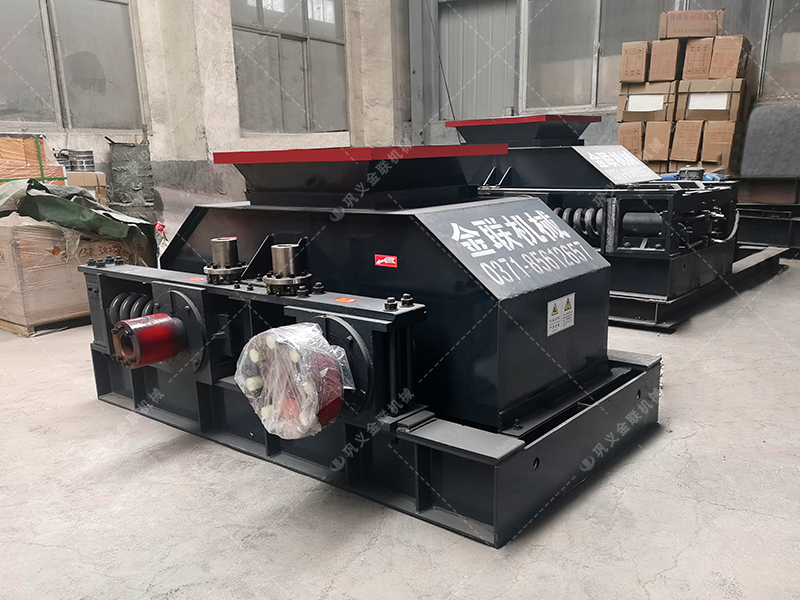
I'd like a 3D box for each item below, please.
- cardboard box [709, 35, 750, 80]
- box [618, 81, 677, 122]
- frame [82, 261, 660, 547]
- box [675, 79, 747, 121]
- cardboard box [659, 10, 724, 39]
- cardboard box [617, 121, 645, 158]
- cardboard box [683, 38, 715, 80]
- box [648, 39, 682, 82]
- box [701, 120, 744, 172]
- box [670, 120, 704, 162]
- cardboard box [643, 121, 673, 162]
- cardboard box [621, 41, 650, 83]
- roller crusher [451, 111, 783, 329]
[{"bbox_3d":[3.499,-2.549,6.390,0.248,0.410,0.500,8,16,33],"label":"cardboard box"},{"bbox_3d":[2.984,-2.357,7.177,0.615,0.445,0.285,7,15,32],"label":"box"},{"bbox_3d":[-0.270,0.169,3.269,2.720,0.790,1.500,9,17,38],"label":"frame"},{"bbox_3d":[3.542,-2.261,6.832,0.615,0.445,0.285,7,15,32],"label":"box"},{"bbox_3d":[3.161,-2.932,6.461,0.580,0.257,0.400,6,15,27],"label":"cardboard box"},{"bbox_3d":[2.758,-1.842,7.082,0.262,0.432,0.500,8,16,33],"label":"cardboard box"},{"bbox_3d":[3.284,-2.587,6.528,0.252,0.398,0.500,8,16,33],"label":"cardboard box"},{"bbox_3d":[3.189,-2.801,7.133,0.285,0.445,0.615,7,15,32],"label":"box"},{"bbox_3d":[3.517,-1.730,6.589,0.272,0.411,0.500,8,16,33],"label":"box"},{"bbox_3d":[3.267,-1.784,6.746,0.273,0.415,0.500,8,16,33],"label":"box"},{"bbox_3d":[3.203,-1.932,7.339,0.285,0.445,0.615,7,15,32],"label":"cardboard box"},{"bbox_3d":[2.912,-2.854,7.303,0.285,0.445,0.615,7,15,32],"label":"cardboard box"},{"bbox_3d":[1.715,-0.945,5.741,2.950,1.428,2.891,10,18,40],"label":"roller crusher"}]

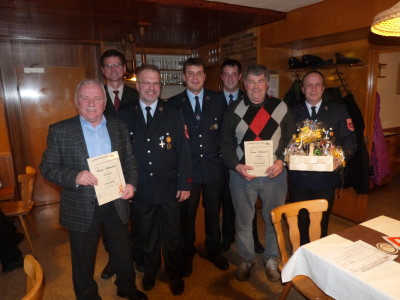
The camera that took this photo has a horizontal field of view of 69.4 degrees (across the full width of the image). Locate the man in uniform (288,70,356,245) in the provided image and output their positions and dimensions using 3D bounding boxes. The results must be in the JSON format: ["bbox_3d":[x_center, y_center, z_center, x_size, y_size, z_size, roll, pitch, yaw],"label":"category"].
[{"bbox_3d":[1.117,0.131,2.722,0.580,1.710,0.460,3,11,24],"label":"man in uniform"}]

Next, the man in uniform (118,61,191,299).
[{"bbox_3d":[-0.341,0.243,2.267,0.580,1.740,0.380,0,10,10],"label":"man in uniform"}]

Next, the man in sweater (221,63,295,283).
[{"bbox_3d":[0.463,0.212,2.327,0.580,1.730,0.440,-1,10,6],"label":"man in sweater"}]

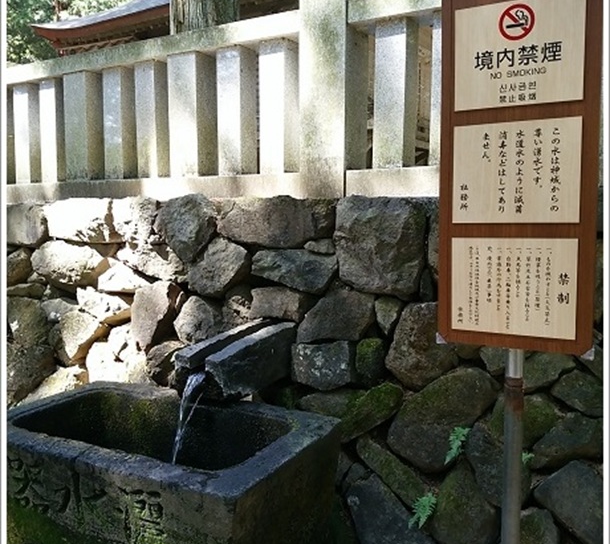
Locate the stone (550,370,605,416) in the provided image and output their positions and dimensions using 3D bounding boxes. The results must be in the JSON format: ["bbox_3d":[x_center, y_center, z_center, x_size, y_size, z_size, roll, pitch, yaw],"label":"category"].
[{"bbox_3d":[0.984,0.424,2.162,0.190,0.135,0.160,2,5,29],"label":"stone"}]

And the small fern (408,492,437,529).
[{"bbox_3d":[0.457,0.927,2.364,0.112,0.143,0.080,3,6,30],"label":"small fern"}]

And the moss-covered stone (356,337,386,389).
[{"bbox_3d":[0.277,0.388,2.576,0.143,0.214,0.150,3,6,30],"label":"moss-covered stone"}]

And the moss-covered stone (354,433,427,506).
[{"bbox_3d":[0.344,0.795,2.448,0.269,0.236,0.160,2,5,29],"label":"moss-covered stone"}]

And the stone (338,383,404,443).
[{"bbox_3d":[0.276,0.592,2.561,0.289,0.256,0.200,3,6,30],"label":"stone"}]

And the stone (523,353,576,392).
[{"bbox_3d":[0.879,0.357,2.231,0.205,0.130,0.160,2,5,29],"label":"stone"}]

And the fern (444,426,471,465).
[{"bbox_3d":[0.569,0.646,2.268,0.087,0.122,0.070,2,5,29],"label":"fern"}]

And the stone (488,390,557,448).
[{"bbox_3d":[0.815,0.550,2.268,0.249,0.203,0.200,3,6,30],"label":"stone"}]

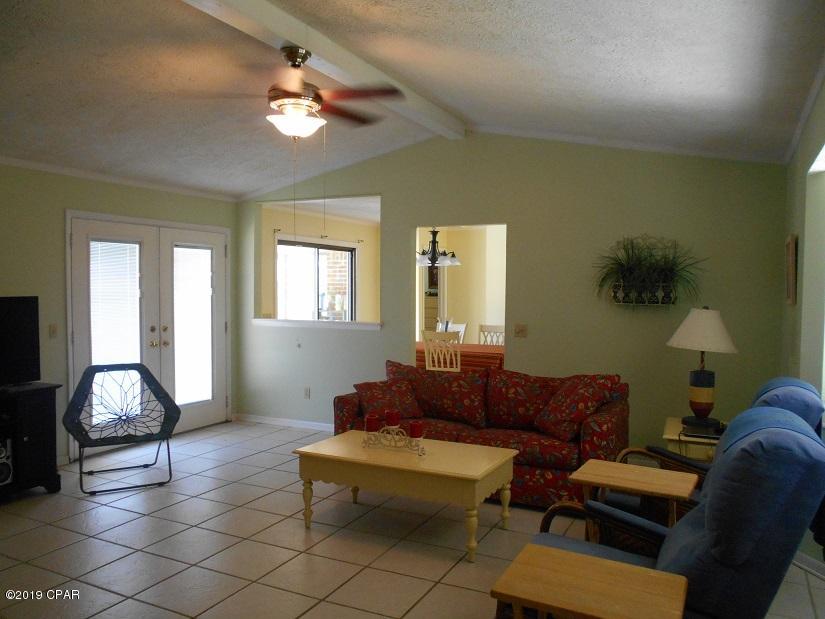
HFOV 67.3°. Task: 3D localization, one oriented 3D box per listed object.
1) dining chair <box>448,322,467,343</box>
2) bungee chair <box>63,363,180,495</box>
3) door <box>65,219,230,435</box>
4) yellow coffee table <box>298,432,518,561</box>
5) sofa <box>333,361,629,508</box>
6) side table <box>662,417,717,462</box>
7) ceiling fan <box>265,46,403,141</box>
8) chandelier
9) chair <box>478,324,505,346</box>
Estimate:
[{"bbox_3d":[0.383,0.680,8.394,0.460,0.980,0.540,2,3,41],"label":"dining chair"},{"bbox_3d":[-2.208,0.879,4.750,0.810,0.850,0.720,-1,3,-25],"label":"bungee chair"},{"bbox_3d":[-2.420,0.234,5.950,0.060,2.040,1.760,1,3,26],"label":"door"},{"bbox_3d":[-0.039,1.112,3.822,1.210,0.480,0.620,1,3,26],"label":"yellow coffee table"},{"bbox_3d":[0.506,0.888,4.750,2.100,0.860,0.880,1,3,26],"label":"sofa"},{"bbox_3d":[1.974,1.083,4.188,0.500,0.530,0.620,1,3,26],"label":"side table"},{"bbox_3d":[-0.650,-1.198,3.454,1.270,0.490,1.270,1,3,26],"label":"ceiling fan"},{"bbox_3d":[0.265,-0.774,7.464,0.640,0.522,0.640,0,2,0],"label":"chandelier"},{"bbox_3d":[0.987,0.706,7.826,0.460,0.980,0.540,1,3,26],"label":"chair"}]

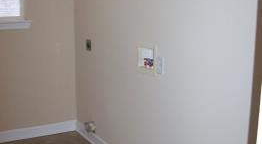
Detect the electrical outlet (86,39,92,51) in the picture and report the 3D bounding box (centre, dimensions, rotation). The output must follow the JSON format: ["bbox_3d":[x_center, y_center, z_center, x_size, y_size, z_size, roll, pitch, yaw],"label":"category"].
[{"bbox_3d":[-0.404,-0.250,3.455,0.020,0.110,0.090,-5,11,-29],"label":"electrical outlet"}]

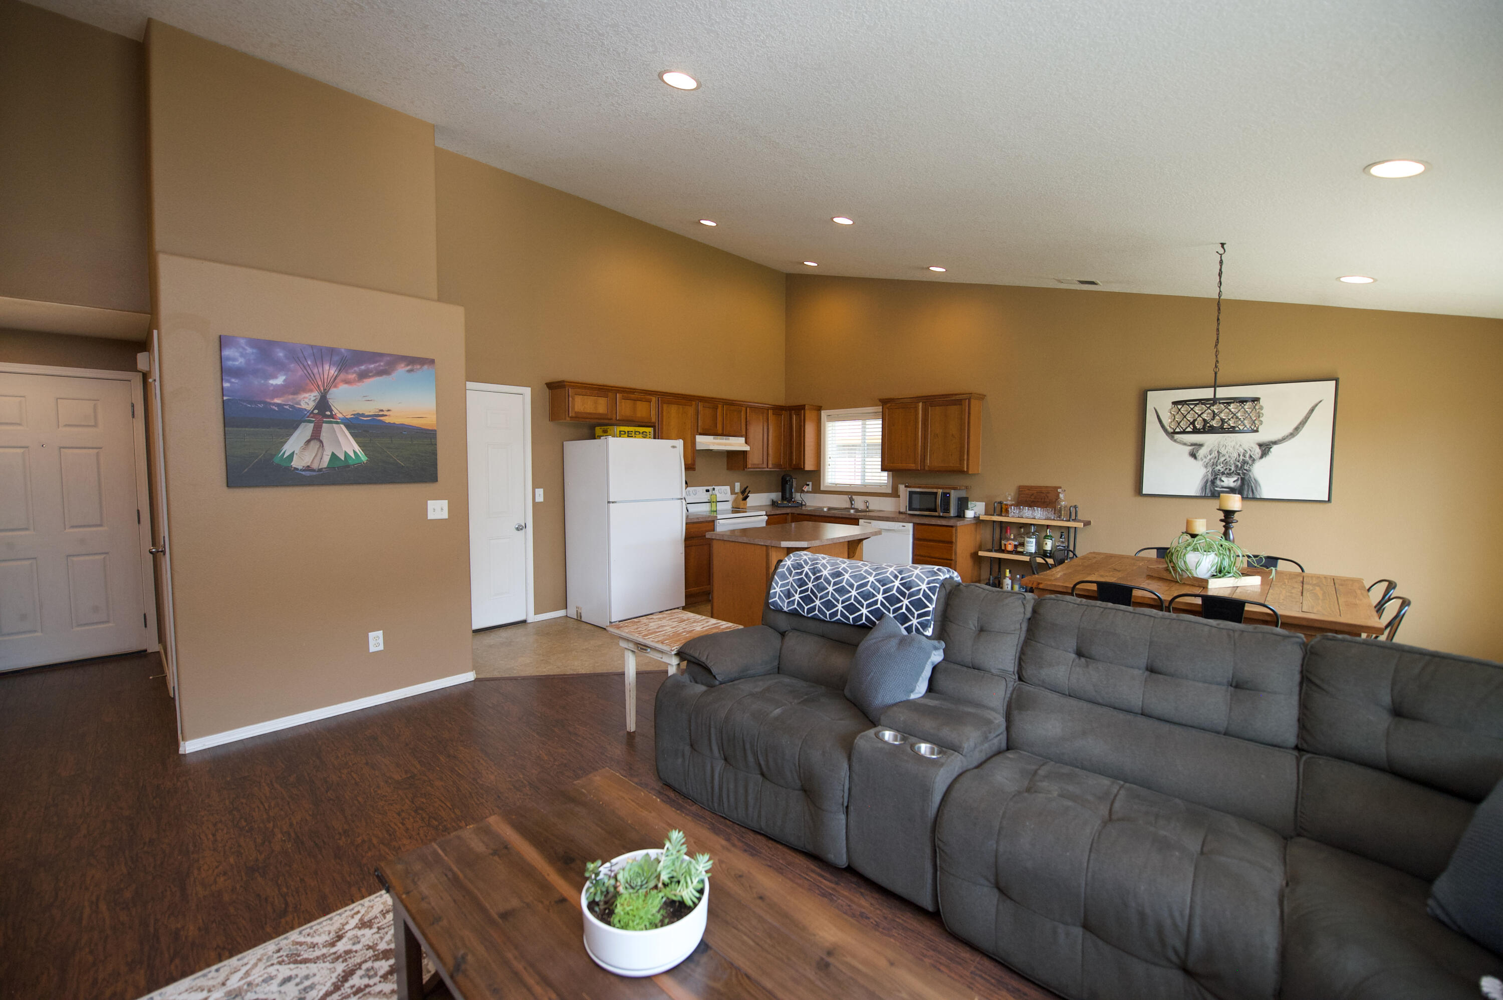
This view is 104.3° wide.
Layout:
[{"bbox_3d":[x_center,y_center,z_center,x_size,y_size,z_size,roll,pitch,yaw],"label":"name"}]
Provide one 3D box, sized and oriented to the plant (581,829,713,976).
[{"bbox_3d":[-0.212,0.823,1.250,0.265,0.175,0.265,0,3,1],"label":"plant"}]

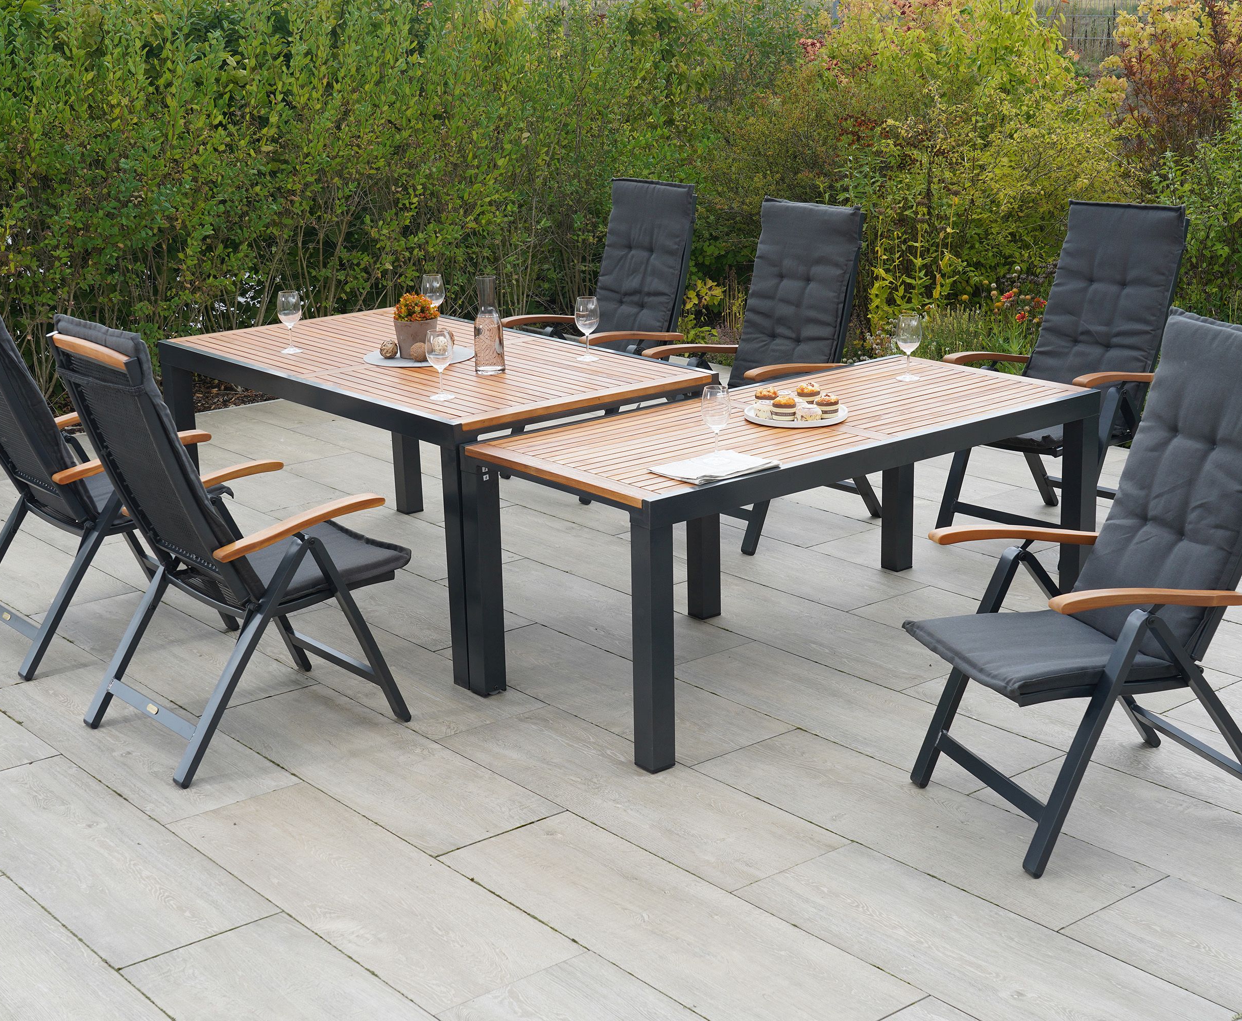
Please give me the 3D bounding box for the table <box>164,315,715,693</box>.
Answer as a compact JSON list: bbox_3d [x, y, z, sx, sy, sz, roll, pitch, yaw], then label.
[{"bbox_3d":[-0.647,-0.129,5.792,1.000,0.785,1.790,-14,20,-38],"label":"table"}]

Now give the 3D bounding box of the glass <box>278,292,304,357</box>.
[{"bbox_3d":[-1.132,-0.644,5.823,0.081,0.201,0.081,-1,15,0],"label":"glass"}]

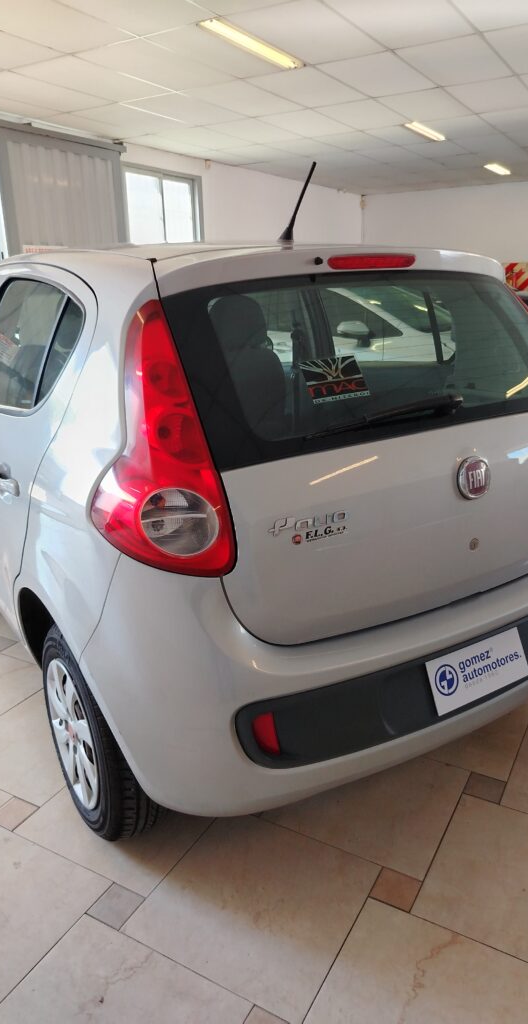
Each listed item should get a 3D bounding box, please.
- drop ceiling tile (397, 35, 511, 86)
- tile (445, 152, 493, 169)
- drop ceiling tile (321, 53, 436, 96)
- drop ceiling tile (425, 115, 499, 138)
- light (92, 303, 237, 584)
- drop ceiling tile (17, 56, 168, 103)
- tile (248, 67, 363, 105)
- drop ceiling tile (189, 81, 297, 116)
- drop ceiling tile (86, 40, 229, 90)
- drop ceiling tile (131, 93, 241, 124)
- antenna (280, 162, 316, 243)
[{"bbox_3d":[1.450,-3.354,5.298,0.605,0.020,1.210,8,20,28],"label":"drop ceiling tile"},{"bbox_3d":[2.803,-4.896,9.922,0.600,0.020,1.200,8,21,28],"label":"tile"},{"bbox_3d":[0.918,-3.430,5.588,0.605,0.020,1.210,8,20,28],"label":"drop ceiling tile"},{"bbox_3d":[2.116,-4.119,7.600,0.605,0.020,1.210,8,20,28],"label":"drop ceiling tile"},{"bbox_3d":[-0.219,-0.136,1.366,0.253,0.520,0.316,-8,19,-19],"label":"light"},{"bbox_3d":[-1.273,-3.291,5.411,0.600,0.020,1.200,8,21,28],"label":"drop ceiling tile"},{"bbox_3d":[0.389,-3.492,5.852,0.600,0.020,1.200,8,21,28],"label":"tile"},{"bbox_3d":[-0.138,-3.531,6.076,0.607,0.020,1.215,8,20,28],"label":"drop ceiling tile"},{"bbox_3d":[-0.744,-3.216,5.123,0.600,0.020,1.200,8,21,28],"label":"drop ceiling tile"},{"bbox_3d":[-0.675,-3.657,6.459,0.605,0.020,1.210,8,20,28],"label":"drop ceiling tile"},{"bbox_3d":[0.092,-0.821,1.897,0.035,0.235,0.050,-13,58,-30],"label":"antenna"}]

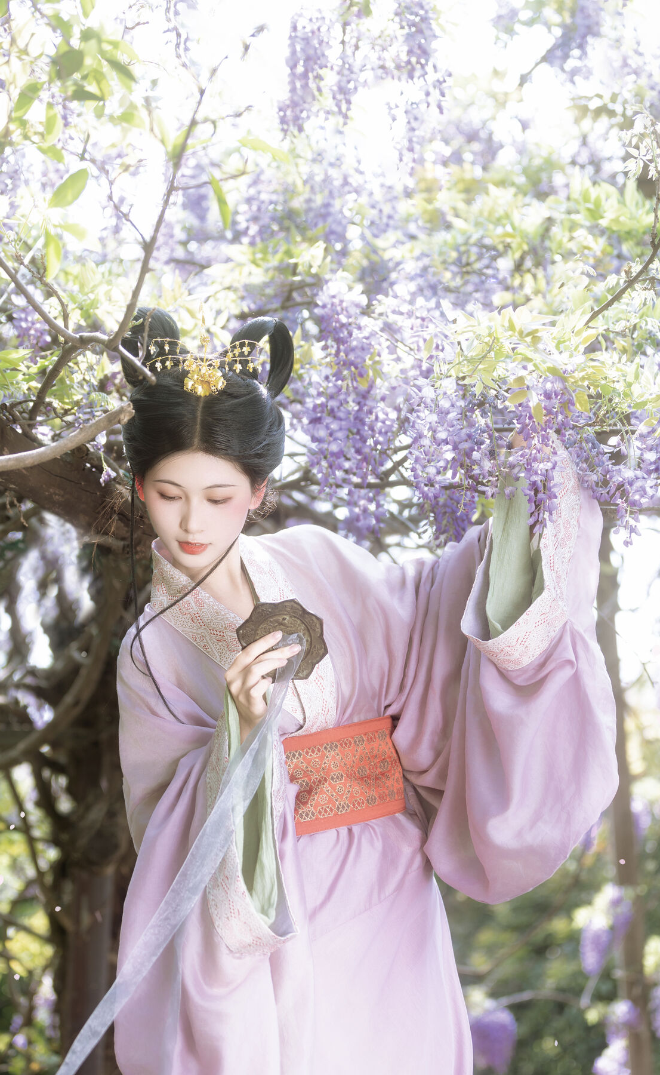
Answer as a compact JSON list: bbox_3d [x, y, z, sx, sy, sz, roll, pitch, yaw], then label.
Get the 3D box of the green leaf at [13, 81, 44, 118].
[{"bbox_3d":[-0.395,-0.576,2.750,0.025,0.061,0.014,42,0,-8],"label":"green leaf"}]

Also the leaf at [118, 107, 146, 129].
[{"bbox_3d":[-0.238,-0.501,2.500,0.033,0.026,0.022,0,-6,0],"label":"leaf"}]

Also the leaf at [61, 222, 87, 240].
[{"bbox_3d":[-0.309,-0.370,2.520,0.032,0.022,0.020,0,-6,0],"label":"leaf"}]

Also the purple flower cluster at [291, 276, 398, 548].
[{"bbox_3d":[0.020,-0.172,2.800,0.138,0.354,0.150,0,-6,0],"label":"purple flower cluster"}]

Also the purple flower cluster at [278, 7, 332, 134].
[{"bbox_3d":[-0.044,-0.833,3.750,0.100,0.225,0.100,0,-13,0],"label":"purple flower cluster"}]

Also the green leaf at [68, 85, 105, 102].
[{"bbox_3d":[-0.288,-0.524,2.470,0.042,0.020,0.024,0,-6,0],"label":"green leaf"}]

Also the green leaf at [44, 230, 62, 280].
[{"bbox_3d":[-0.334,-0.339,2.520,0.021,0.060,0.018,0,-6,0],"label":"green leaf"}]

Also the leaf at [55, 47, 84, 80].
[{"bbox_3d":[-0.342,-0.622,2.750,0.031,0.049,0.014,42,0,-8],"label":"leaf"}]

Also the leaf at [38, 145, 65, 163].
[{"bbox_3d":[-0.367,-0.504,2.750,0.039,0.018,0.012,32,2,0],"label":"leaf"}]

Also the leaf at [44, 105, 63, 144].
[{"bbox_3d":[-0.331,-0.494,2.500,0.023,0.049,0.020,0,-6,0],"label":"leaf"}]

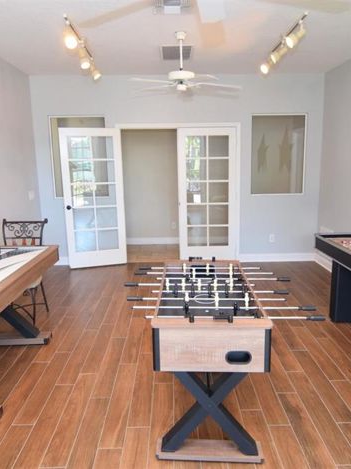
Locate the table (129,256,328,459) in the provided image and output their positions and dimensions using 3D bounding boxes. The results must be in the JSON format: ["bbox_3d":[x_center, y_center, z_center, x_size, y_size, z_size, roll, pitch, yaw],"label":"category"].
[{"bbox_3d":[0.209,0.702,2.104,1.030,0.830,1.070,-1,13,2],"label":"table"}]

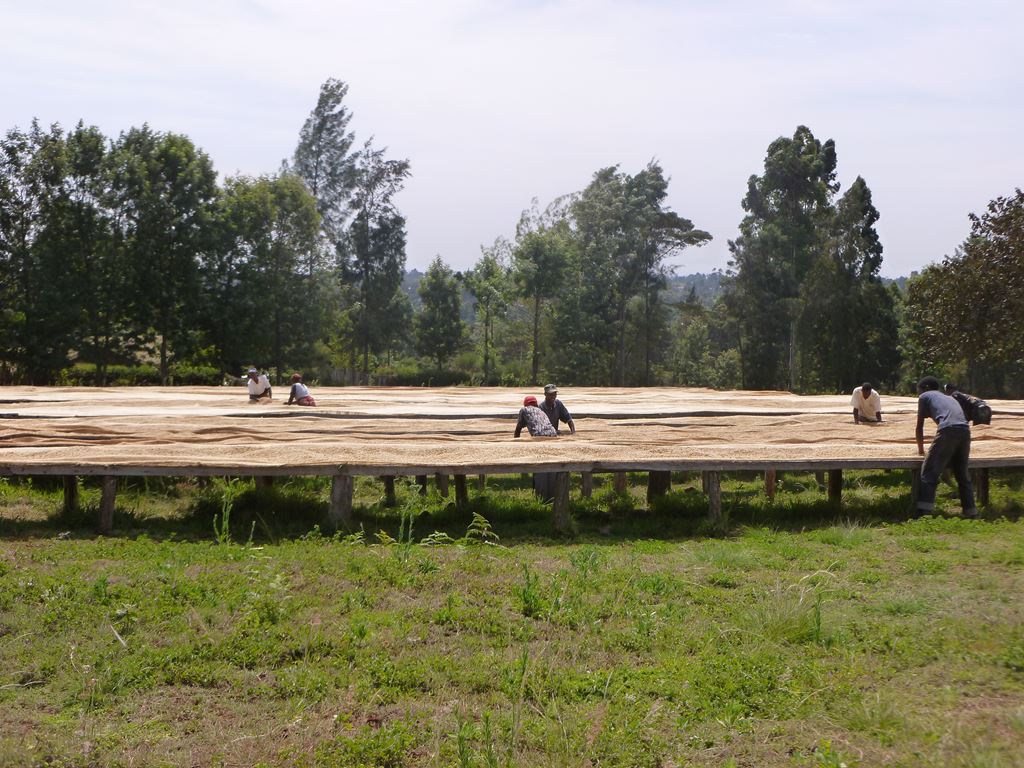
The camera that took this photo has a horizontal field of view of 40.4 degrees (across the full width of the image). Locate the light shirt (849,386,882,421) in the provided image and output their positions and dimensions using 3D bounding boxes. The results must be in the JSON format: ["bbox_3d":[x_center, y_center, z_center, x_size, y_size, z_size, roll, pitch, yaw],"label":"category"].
[{"bbox_3d":[6.391,0.352,25.100,0.530,0.600,0.400,0,1,9],"label":"light shirt"}]

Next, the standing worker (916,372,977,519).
[{"bbox_3d":[4.625,0.677,14.800,0.550,1.510,0.650,0,1,-41],"label":"standing worker"}]

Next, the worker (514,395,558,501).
[{"bbox_3d":[0.301,0.787,17.100,0.550,1.330,0.650,0,1,-20],"label":"worker"}]

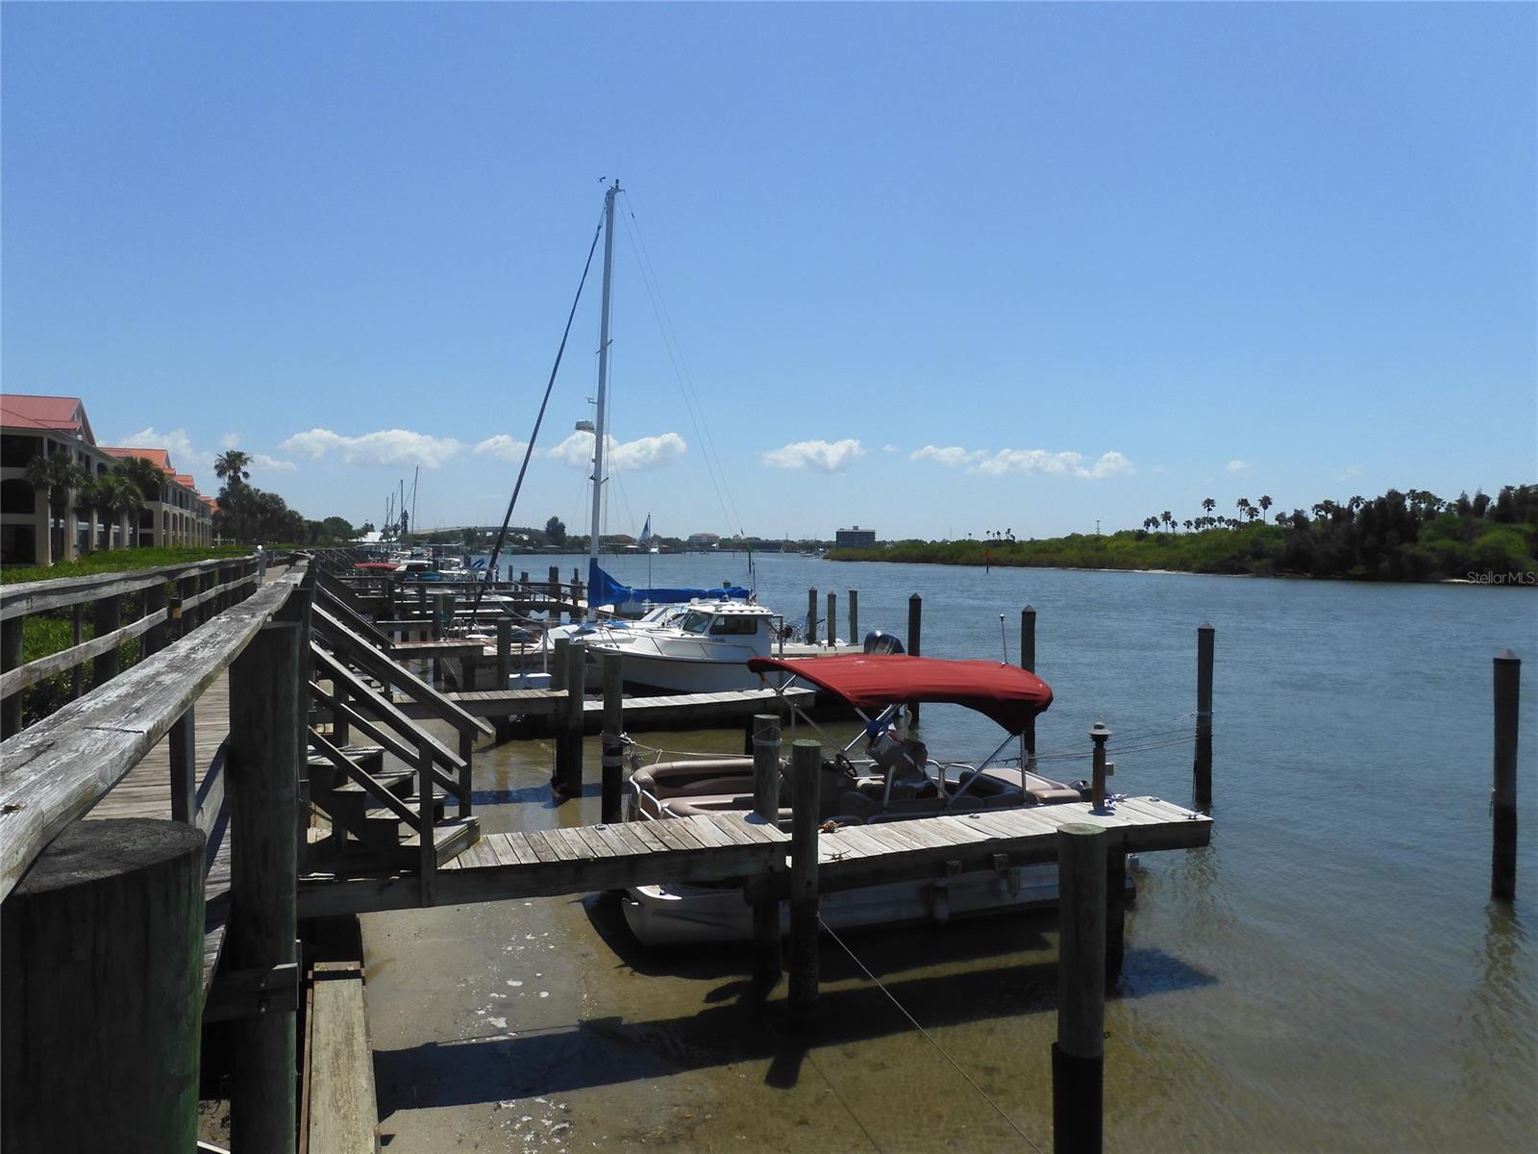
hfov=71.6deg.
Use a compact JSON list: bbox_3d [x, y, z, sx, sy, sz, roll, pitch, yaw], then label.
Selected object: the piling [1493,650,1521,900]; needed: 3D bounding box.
[{"bbox_3d":[8.400,2.247,12.156,0.291,2.829,0.291,0,2,-23],"label":"piling"}]

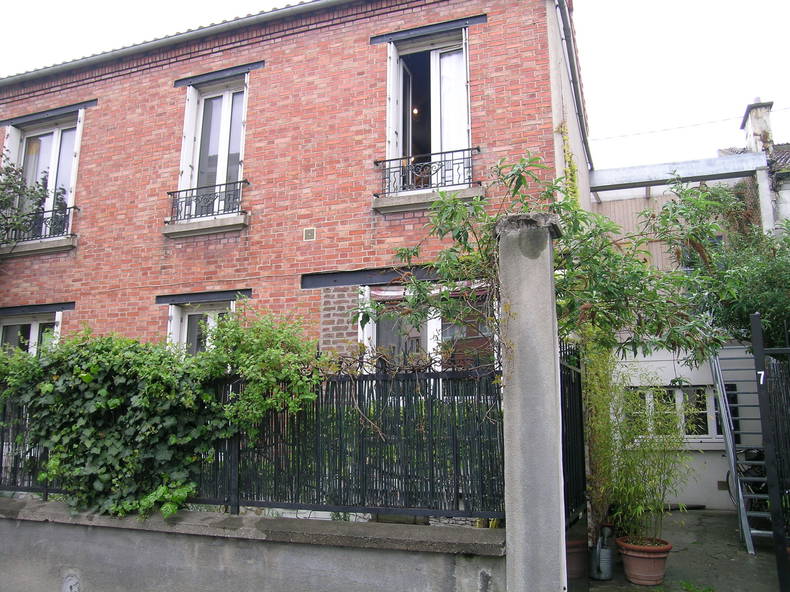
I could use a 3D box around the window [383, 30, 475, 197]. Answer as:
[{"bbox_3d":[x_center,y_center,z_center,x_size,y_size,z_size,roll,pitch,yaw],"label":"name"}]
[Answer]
[{"bbox_3d":[0.421,-2.081,7.447,1.019,1.948,0.300,-4,-12,21],"label":"window"}]

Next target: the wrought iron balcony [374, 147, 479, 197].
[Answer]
[{"bbox_3d":[0.351,-1.355,7.122,1.232,0.422,0.120,-4,-12,21],"label":"wrought iron balcony"}]

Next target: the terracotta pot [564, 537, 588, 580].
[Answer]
[{"bbox_3d":[1.503,2.325,5.776,0.470,0.340,0.470,-4,-12,21],"label":"terracotta pot"}]

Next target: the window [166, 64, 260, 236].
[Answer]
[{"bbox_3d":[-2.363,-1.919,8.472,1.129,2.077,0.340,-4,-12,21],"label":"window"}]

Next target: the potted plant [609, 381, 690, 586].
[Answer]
[{"bbox_3d":[2.406,1.765,6.149,0.720,1.849,0.720,-4,-12,21],"label":"potted plant"}]

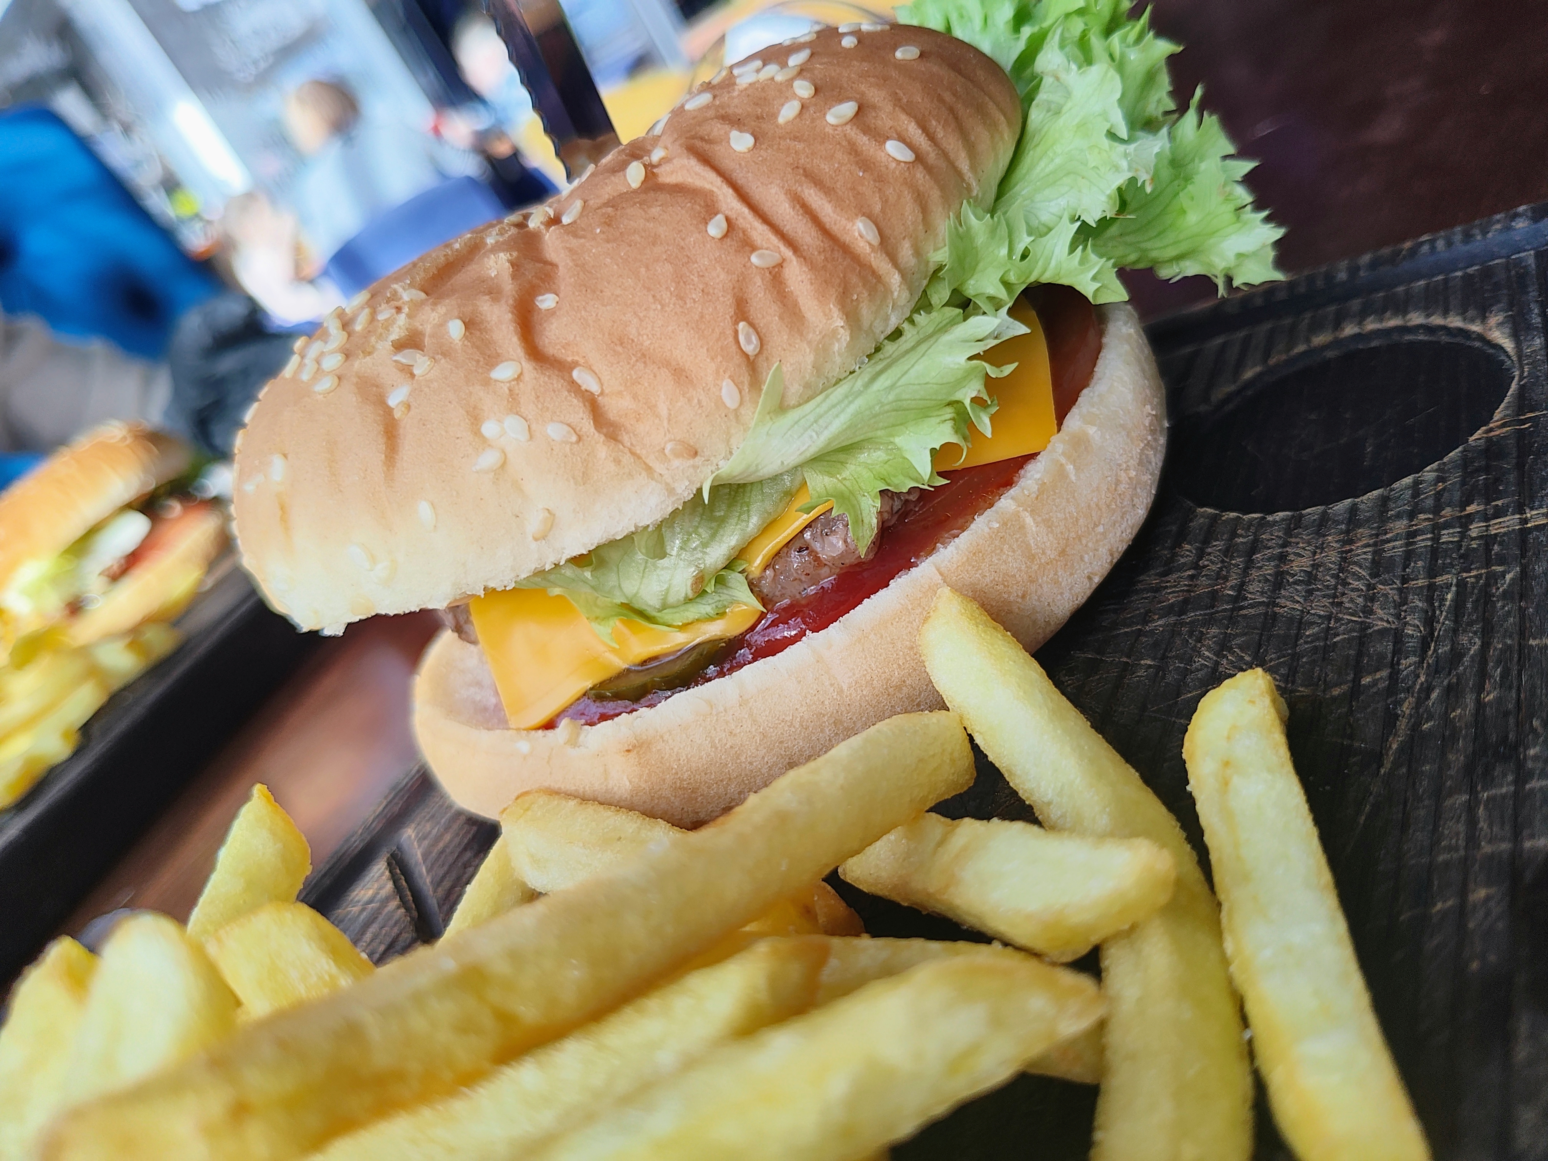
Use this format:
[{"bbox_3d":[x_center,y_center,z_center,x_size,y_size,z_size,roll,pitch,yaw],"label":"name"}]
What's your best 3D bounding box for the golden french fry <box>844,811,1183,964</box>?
[{"bbox_3d":[0.019,0.026,0.100,0.009,0.007,0.034,-47,21,-27],"label":"golden french fry"}]

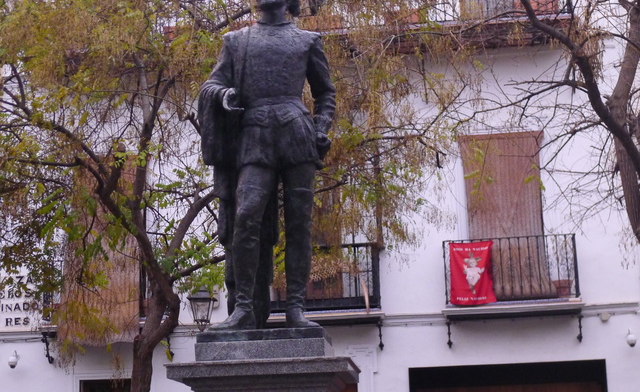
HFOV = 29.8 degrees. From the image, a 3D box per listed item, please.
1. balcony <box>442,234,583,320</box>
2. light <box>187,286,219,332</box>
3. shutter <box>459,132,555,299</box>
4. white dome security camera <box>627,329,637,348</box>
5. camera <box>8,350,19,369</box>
[{"bbox_3d":[2.993,1.256,18.637,2.090,1.240,0.500,-3,-11,6],"label":"balcony"},{"bbox_3d":[-1.827,1.763,18.802,0.450,0.710,0.450,-3,-11,6],"label":"light"},{"bbox_3d":[2.952,0.316,18.970,1.380,2.680,0.200,-3,-11,6],"label":"shutter"},{"bbox_3d":[4.759,2.177,18.362,0.150,0.290,0.290,-3,-11,6],"label":"white dome security camera"},{"bbox_3d":[-4.952,2.641,19.415,0.150,0.280,0.290,-3,-11,6],"label":"camera"}]

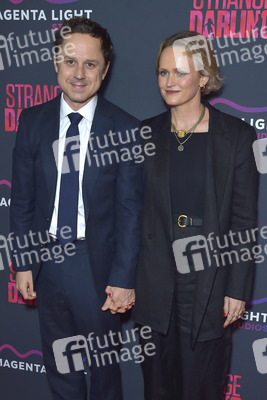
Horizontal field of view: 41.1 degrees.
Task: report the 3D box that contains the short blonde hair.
[{"bbox_3d":[0.192,-0.461,1.200,0.185,0.215,0.215,9,10,34],"label":"short blonde hair"}]

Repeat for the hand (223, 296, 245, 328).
[{"bbox_3d":[0.365,0.409,1.300,0.075,0.108,0.075,3,8,6],"label":"hand"}]

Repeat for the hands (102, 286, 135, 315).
[{"bbox_3d":[-0.053,0.364,1.290,0.115,0.093,0.090,1,8,-3],"label":"hands"}]

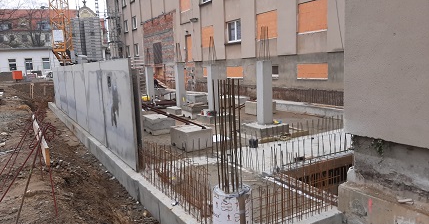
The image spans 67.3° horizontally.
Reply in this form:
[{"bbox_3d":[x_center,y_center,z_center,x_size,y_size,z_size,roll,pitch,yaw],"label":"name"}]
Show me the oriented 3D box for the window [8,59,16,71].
[{"bbox_3d":[-23.816,-5.482,38.000,0.870,1.360,0.130,-3,8,-3],"label":"window"}]

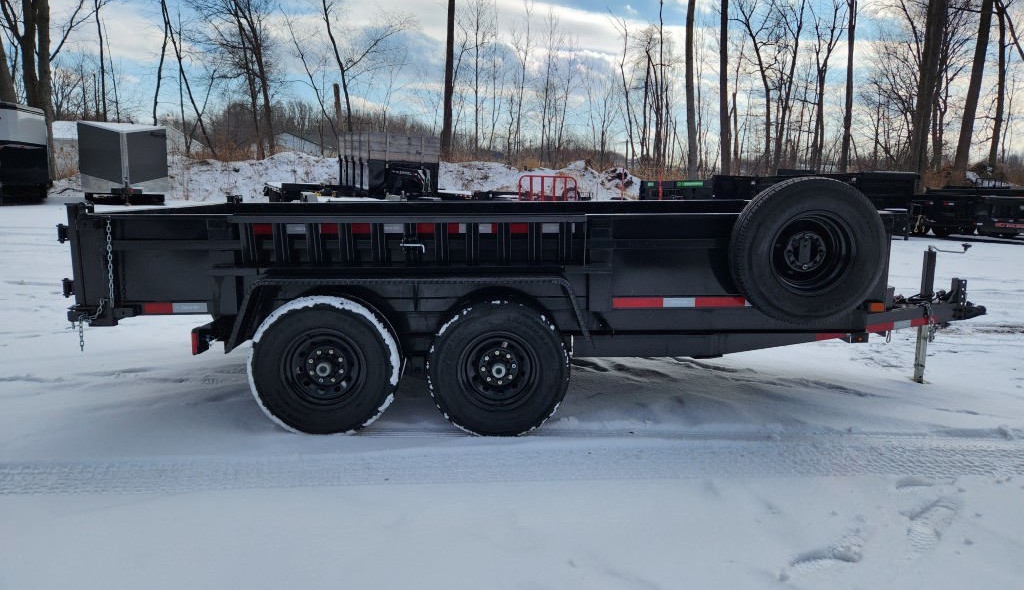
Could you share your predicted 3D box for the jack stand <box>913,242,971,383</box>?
[{"bbox_3d":[3.188,0.147,5.046,0.353,1.040,0.121,-1,9,-2],"label":"jack stand"}]

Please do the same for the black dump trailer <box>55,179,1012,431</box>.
[{"bbox_3d":[0.545,-0.110,4.857,5.969,1.409,2.676,-1,9,-2],"label":"black dump trailer"}]

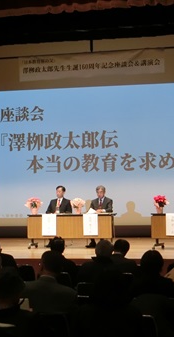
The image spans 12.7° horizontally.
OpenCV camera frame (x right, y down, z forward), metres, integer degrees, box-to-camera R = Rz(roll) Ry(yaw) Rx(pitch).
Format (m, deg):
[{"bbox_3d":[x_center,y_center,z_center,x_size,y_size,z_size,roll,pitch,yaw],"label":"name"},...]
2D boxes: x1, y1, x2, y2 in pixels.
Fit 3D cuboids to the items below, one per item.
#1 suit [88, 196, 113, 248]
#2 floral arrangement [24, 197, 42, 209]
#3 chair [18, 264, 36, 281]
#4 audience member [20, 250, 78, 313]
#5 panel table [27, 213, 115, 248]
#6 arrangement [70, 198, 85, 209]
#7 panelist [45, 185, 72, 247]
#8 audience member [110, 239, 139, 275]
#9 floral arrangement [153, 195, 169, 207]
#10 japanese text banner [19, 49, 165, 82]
[{"bbox_3d":[0.240,1.077,16.035,0.500,0.960,0.700,-2,-1,15],"label":"suit"},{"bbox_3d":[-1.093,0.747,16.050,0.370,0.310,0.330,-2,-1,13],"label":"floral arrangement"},{"bbox_3d":[-0.939,1.850,11.905,0.450,0.790,0.500,-1,-1,11],"label":"chair"},{"bbox_3d":[-0.269,1.359,6.465,0.520,1.250,0.750,-1,-1,14],"label":"audience member"},{"bbox_3d":[-0.331,1.279,15.950,1.800,0.700,0.480,-2,-1,15],"label":"panel table"},{"bbox_3d":[-0.177,0.782,16.191,0.290,0.330,0.270,-1,-1,12],"label":"arrangement"},{"bbox_3d":[-0.610,1.002,16.400,0.560,1.280,0.750,-2,-1,17],"label":"panelist"},{"bbox_3d":[0.516,1.582,10.729,0.480,1.240,0.760,-1,-1,11],"label":"audience member"},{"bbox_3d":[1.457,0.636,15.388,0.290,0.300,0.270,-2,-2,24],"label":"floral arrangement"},{"bbox_3d":[0.104,-2.371,18.000,3.400,0.560,0.040,-2,-1,13],"label":"japanese text banner"}]

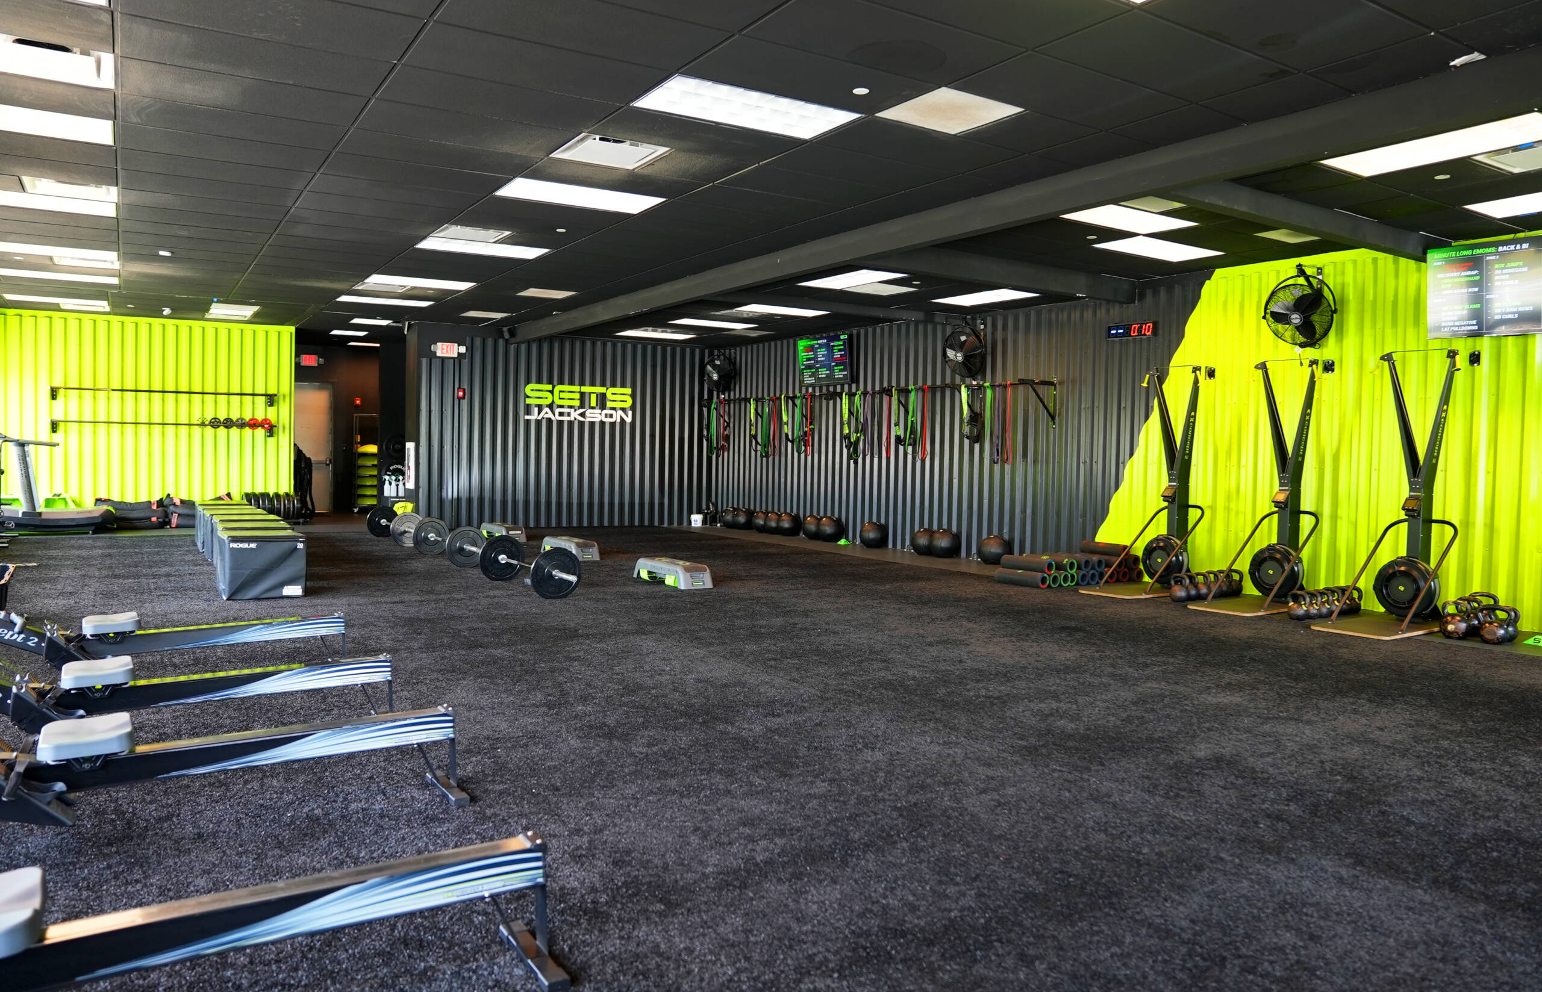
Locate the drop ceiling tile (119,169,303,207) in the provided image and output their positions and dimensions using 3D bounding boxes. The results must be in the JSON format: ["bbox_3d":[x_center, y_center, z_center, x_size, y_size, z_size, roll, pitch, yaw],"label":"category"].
[{"bbox_3d":[-4.048,-2.237,7.470,1.200,0.020,0.600,-1,3,-32],"label":"drop ceiling tile"}]

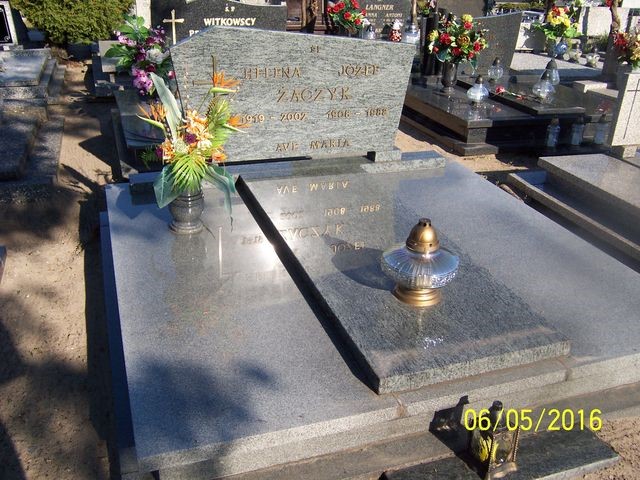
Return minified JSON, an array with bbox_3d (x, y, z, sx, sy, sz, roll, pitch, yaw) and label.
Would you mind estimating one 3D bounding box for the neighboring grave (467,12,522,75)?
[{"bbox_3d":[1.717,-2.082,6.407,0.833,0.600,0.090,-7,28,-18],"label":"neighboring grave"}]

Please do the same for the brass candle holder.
[{"bbox_3d":[0.351,0.067,2.107,0.262,0.287,0.262,2,26,-1],"label":"brass candle holder"}]

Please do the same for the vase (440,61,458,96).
[{"bbox_3d":[1.225,-1.523,5.656,0.170,0.300,0.170,-7,28,-18],"label":"vase"}]

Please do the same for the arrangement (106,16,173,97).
[{"bbox_3d":[-1.349,-1.358,4.530,0.500,0.560,0.400,-7,28,-18],"label":"arrangement"}]

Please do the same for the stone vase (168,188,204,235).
[{"bbox_3d":[-0.586,-0.144,2.663,0.152,0.200,0.152,-7,28,-18],"label":"stone vase"}]

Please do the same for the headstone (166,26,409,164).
[{"bbox_3d":[-0.120,-0.739,3.161,1.276,0.710,0.090,-7,28,-18],"label":"headstone"}]

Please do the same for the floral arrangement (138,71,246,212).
[{"bbox_3d":[-0.541,-0.412,2.544,0.440,0.570,0.340,-7,28,-18],"label":"floral arrangement"}]

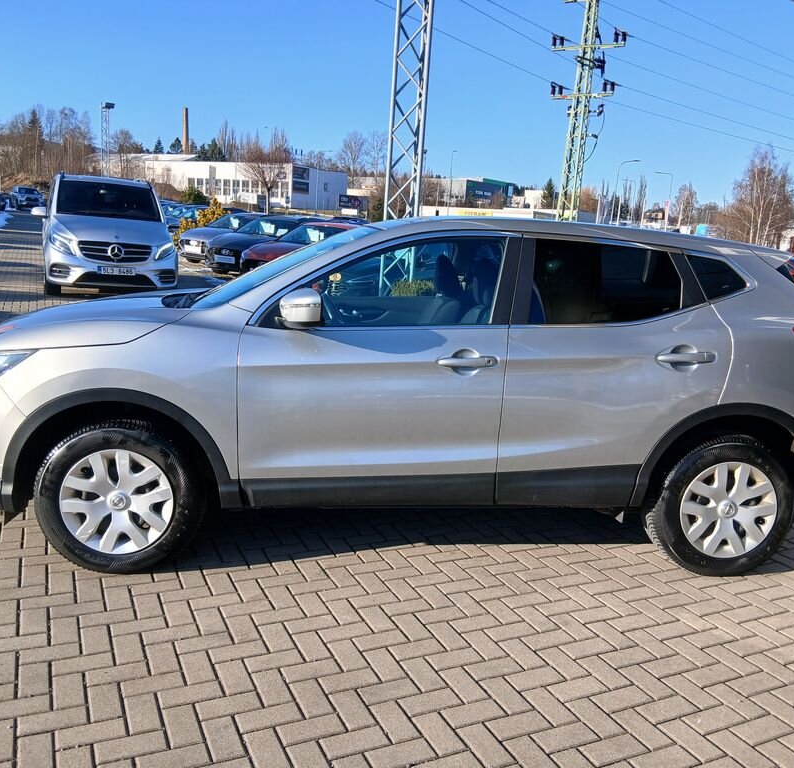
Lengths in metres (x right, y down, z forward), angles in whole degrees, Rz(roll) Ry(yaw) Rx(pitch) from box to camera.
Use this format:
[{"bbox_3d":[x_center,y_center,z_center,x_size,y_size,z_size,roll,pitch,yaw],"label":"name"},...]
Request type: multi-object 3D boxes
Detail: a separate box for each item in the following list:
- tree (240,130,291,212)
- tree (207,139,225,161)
[{"bbox_3d":[-12.449,-19.978,72.813,5.000,7.880,5.000,2,12,-10],"label":"tree"},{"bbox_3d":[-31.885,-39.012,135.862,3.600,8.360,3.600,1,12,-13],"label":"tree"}]

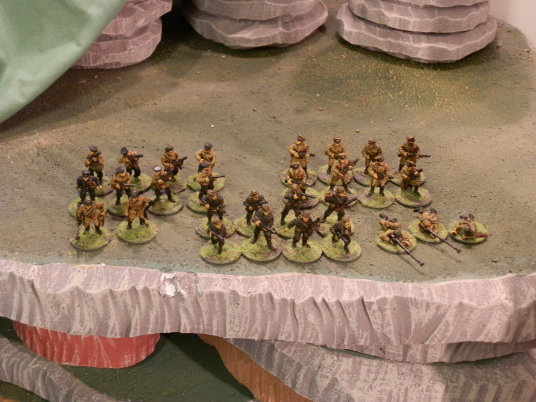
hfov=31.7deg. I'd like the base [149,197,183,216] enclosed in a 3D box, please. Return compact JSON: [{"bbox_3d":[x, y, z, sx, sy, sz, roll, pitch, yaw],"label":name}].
[{"bbox_3d":[-0.068,0.002,0.627,0.025,0.002,0.025,2,31,0],"label":"base"}]

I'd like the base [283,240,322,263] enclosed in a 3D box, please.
[{"bbox_3d":[0.021,0.030,0.582,0.025,0.002,0.025,2,30,0],"label":"base"}]

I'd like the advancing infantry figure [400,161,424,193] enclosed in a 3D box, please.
[{"bbox_3d":[0.098,-0.016,0.639,0.015,0.023,0.015,-12,32,-22],"label":"advancing infantry figure"}]

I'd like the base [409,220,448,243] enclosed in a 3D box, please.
[{"bbox_3d":[0.103,0.020,0.606,0.025,0.002,0.025,2,30,0],"label":"base"}]

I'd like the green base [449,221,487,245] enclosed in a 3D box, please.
[{"bbox_3d":[0.129,0.019,0.606,0.025,0.002,0.025,2,31,0],"label":"green base"}]

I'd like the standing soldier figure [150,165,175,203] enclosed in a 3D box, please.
[{"bbox_3d":[-0.068,-0.012,0.615,0.014,0.026,0.013,-18,38,-29],"label":"standing soldier figure"}]

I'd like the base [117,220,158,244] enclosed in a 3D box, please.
[{"bbox_3d":[-0.083,0.019,0.595,0.025,0.003,0.025,1,30,0],"label":"base"}]

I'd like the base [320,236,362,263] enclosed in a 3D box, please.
[{"bbox_3d":[0.045,0.030,0.584,0.025,0.002,0.025,2,31,0],"label":"base"}]

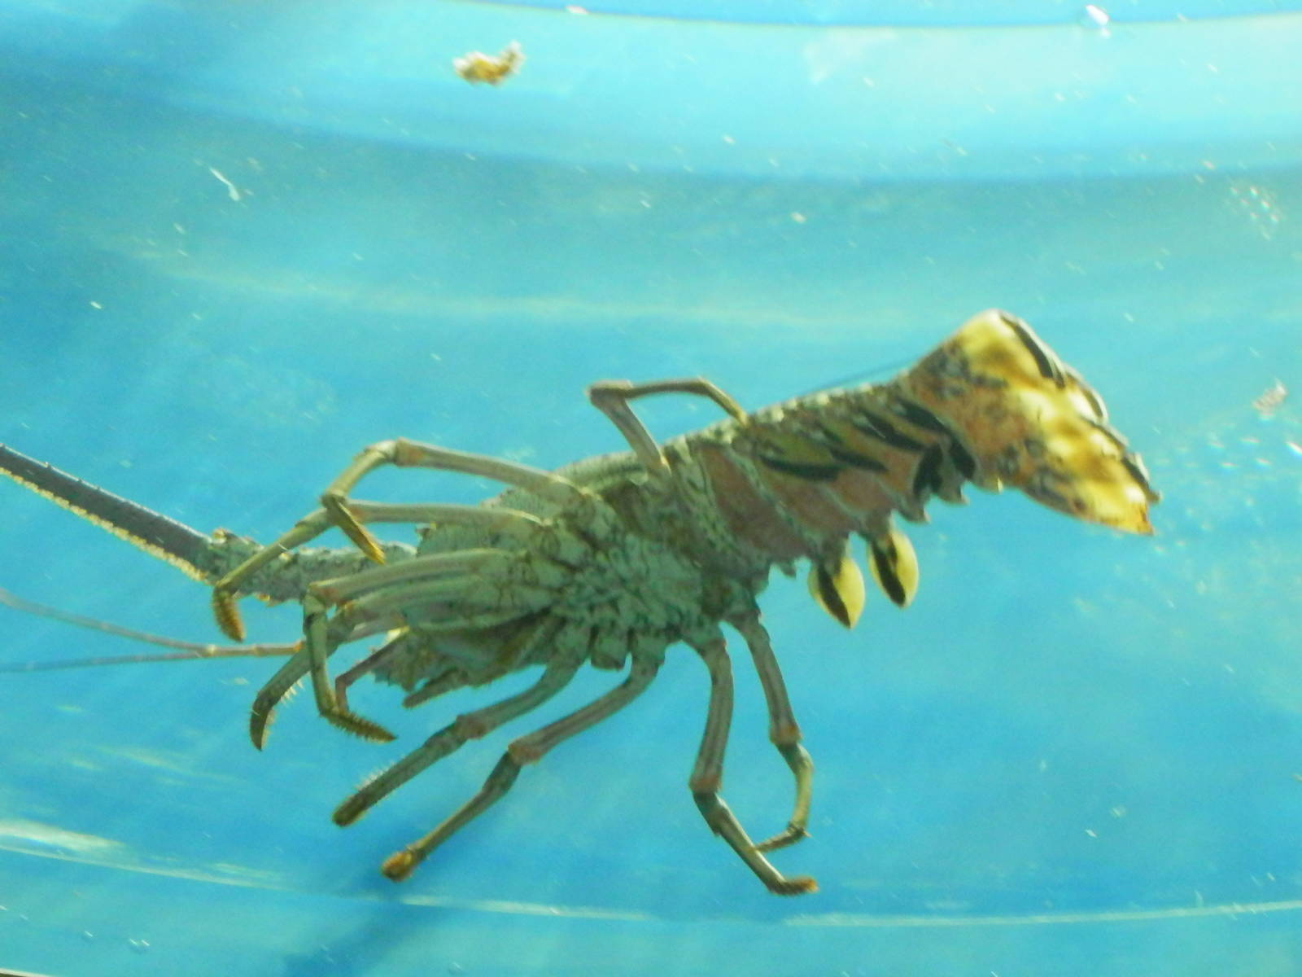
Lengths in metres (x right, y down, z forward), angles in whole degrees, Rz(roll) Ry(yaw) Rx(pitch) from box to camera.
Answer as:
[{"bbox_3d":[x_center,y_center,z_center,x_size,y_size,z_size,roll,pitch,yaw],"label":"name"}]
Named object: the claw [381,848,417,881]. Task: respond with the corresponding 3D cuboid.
[{"bbox_3d":[-0.074,0.111,2.500,0.006,0.006,0.013,0,29,43],"label":"claw"}]

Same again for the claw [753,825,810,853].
[{"bbox_3d":[0.038,0.104,2.500,0.018,0.005,0.004,-17,3,-9],"label":"claw"}]

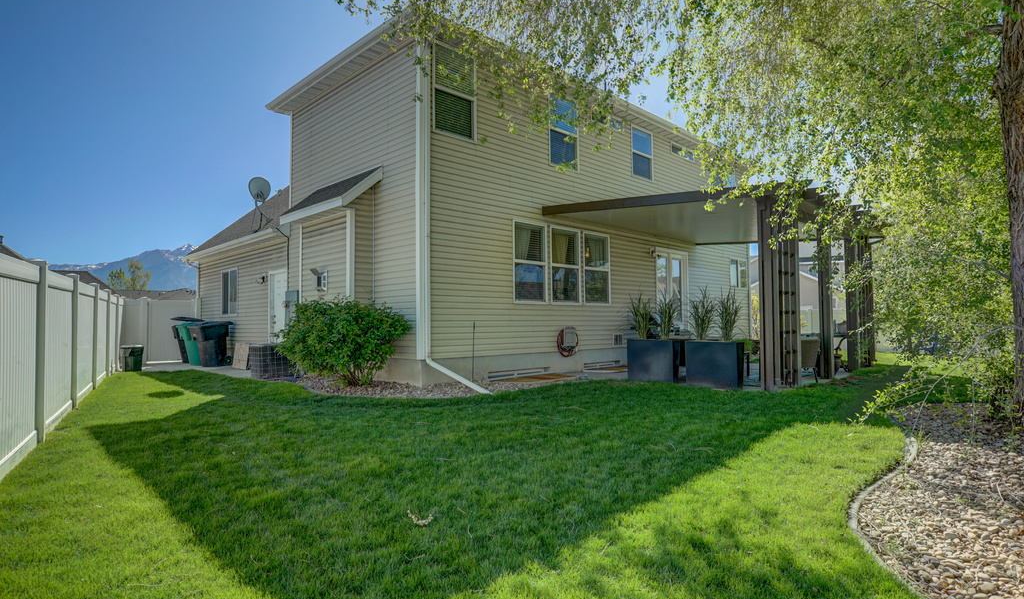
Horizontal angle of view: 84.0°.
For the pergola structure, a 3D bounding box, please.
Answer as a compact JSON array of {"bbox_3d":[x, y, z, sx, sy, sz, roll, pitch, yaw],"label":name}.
[{"bbox_3d":[4.599,-0.182,11.639,6.400,3.320,4.950,2,-3,-44],"label":"pergola structure"}]

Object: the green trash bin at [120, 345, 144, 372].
[{"bbox_3d":[-8.572,1.334,12.927,0.460,0.630,0.420,2,-3,-44],"label":"green trash bin"}]

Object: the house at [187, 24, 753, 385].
[{"bbox_3d":[-1.071,-1.800,17.620,13.500,7.200,12.400,2,-3,-44],"label":"house"}]

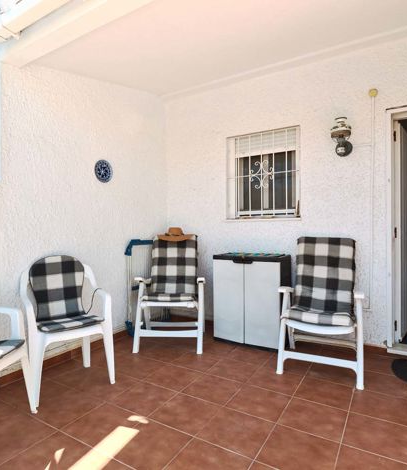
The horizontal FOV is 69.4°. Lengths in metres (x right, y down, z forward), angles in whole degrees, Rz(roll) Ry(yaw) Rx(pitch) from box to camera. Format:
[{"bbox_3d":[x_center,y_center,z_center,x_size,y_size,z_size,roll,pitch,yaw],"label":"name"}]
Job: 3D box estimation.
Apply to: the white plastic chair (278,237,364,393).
[{"bbox_3d":[0.983,0.552,2.452,0.615,1.066,0.690,0,0,25],"label":"white plastic chair"}]

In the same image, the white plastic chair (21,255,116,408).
[{"bbox_3d":[-1.000,0.635,2.165,0.575,0.900,0.550,0,0,-39],"label":"white plastic chair"}]

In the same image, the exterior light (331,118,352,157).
[{"bbox_3d":[1.250,-0.885,2.645,0.180,0.320,0.240,0,0,28],"label":"exterior light"}]

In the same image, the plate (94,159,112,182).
[{"bbox_3d":[-0.960,-0.618,2.855,0.025,0.220,0.220,0,0,31],"label":"plate"}]

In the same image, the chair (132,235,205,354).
[{"bbox_3d":[-0.315,0.545,3.000,0.650,1.075,0.680,0,0,2],"label":"chair"}]

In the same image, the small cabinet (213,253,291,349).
[{"bbox_3d":[0.514,0.648,3.042,0.690,0.873,0.385,0,0,30],"label":"small cabinet"}]

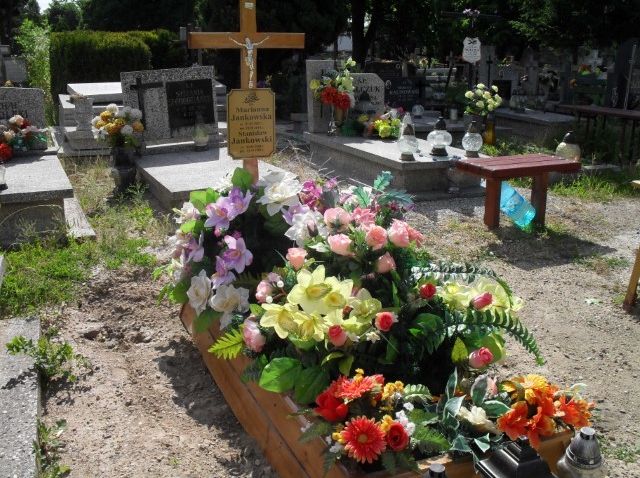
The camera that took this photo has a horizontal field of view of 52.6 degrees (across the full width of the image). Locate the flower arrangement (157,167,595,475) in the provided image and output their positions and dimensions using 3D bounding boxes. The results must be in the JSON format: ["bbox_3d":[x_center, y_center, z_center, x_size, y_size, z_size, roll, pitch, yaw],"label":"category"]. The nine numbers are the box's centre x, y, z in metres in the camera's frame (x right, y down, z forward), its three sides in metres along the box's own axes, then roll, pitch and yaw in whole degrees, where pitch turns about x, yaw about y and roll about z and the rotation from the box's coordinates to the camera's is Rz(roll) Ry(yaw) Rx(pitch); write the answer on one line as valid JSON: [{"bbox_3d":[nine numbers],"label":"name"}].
[{"bbox_3d":[0.040,0.150,2.255,0.900,0.520,1.400,-7,18,-24],"label":"flower arrangement"}]

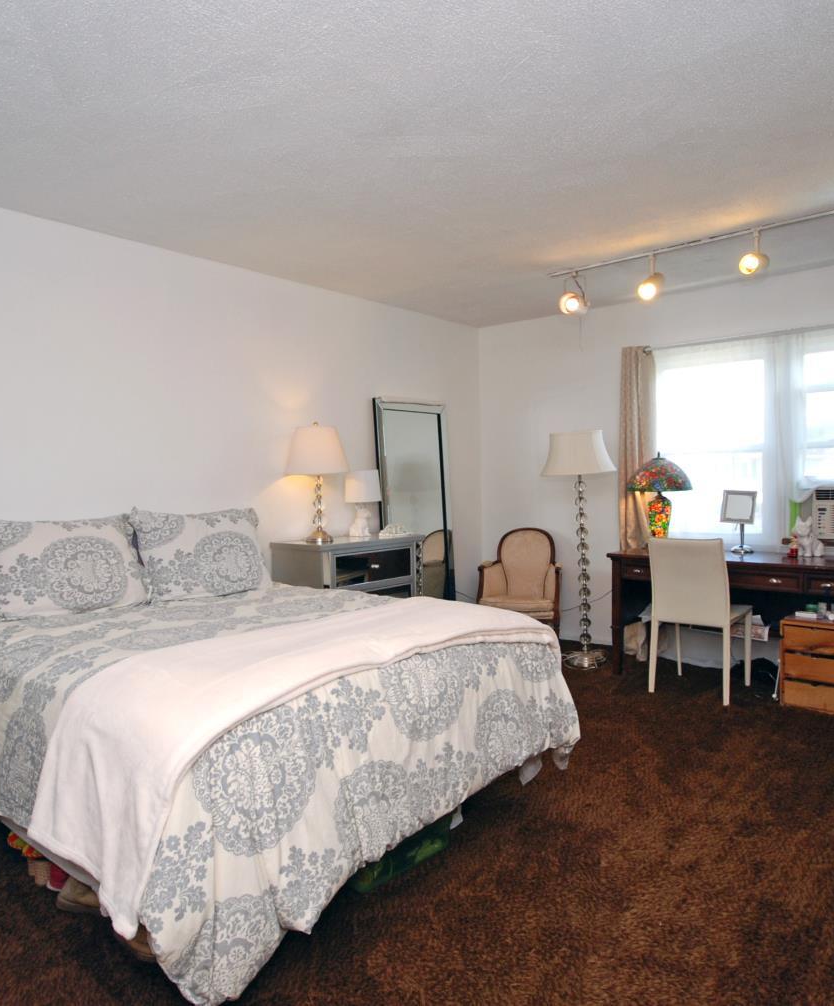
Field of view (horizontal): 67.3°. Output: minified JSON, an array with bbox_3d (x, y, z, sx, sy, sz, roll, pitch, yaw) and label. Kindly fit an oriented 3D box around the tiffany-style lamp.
[{"bbox_3d":[1.566,-0.003,4.030,0.385,0.618,0.385,1,4,42],"label":"tiffany-style lamp"}]

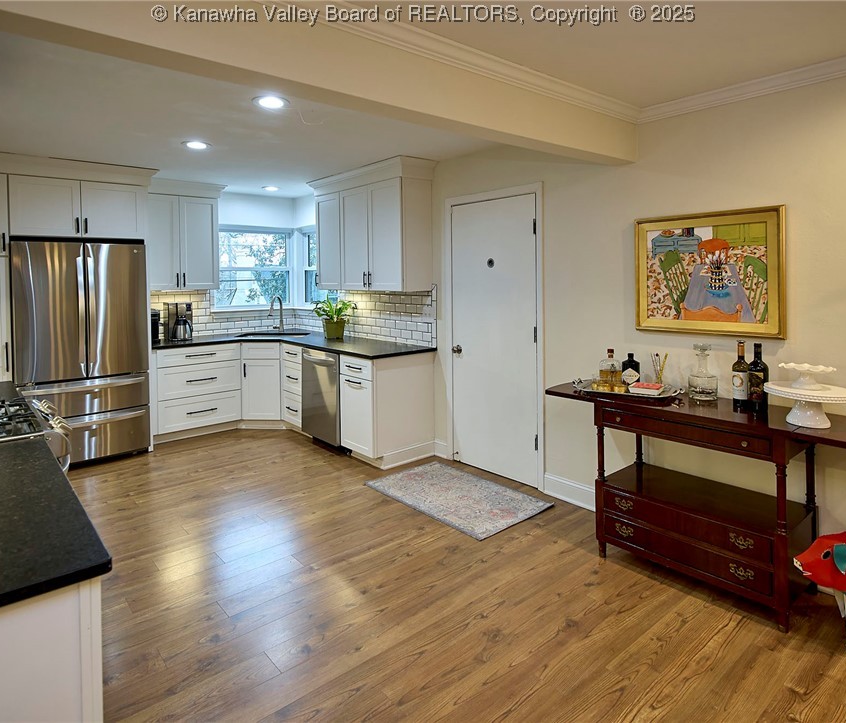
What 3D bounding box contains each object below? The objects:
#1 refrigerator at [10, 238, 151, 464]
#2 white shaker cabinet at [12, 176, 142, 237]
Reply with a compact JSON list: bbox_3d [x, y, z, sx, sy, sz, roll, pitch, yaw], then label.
[{"bbox_3d":[-2.911,-0.078,4.340,0.902,1.787,0.780,-7,9,-40],"label":"refrigerator"},{"bbox_3d":[-2.918,-1.233,4.306,0.911,0.433,0.680,-7,9,-40],"label":"white shaker cabinet"}]

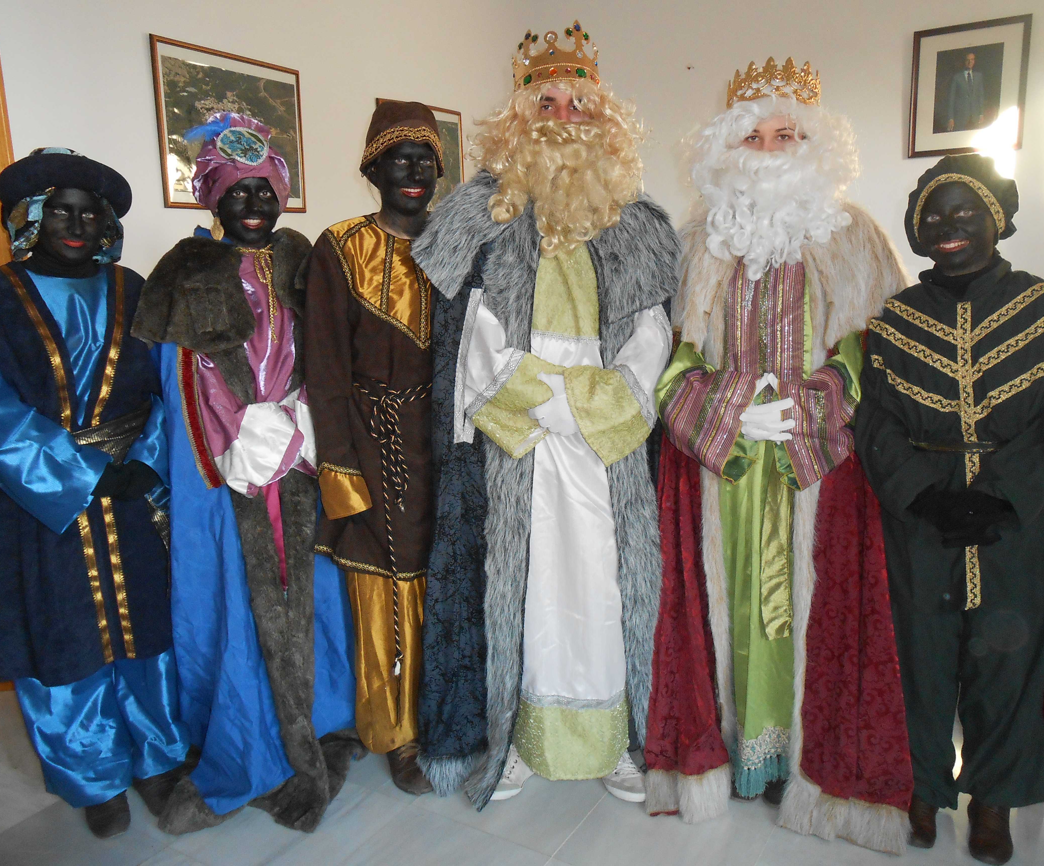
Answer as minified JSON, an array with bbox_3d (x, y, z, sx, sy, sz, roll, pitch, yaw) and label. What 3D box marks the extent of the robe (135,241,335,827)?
[{"bbox_3d":[-0.706,0.229,2.203,0.540,1.460,0.460,-7,13,-26],"label":"robe"}]

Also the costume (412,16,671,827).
[{"bbox_3d":[0.060,-0.002,2.167,0.610,1.900,0.460,-2,12,-7],"label":"costume"}]

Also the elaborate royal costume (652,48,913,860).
[{"bbox_3d":[0.641,0.052,2.109,0.610,1.800,0.480,3,13,20],"label":"elaborate royal costume"}]

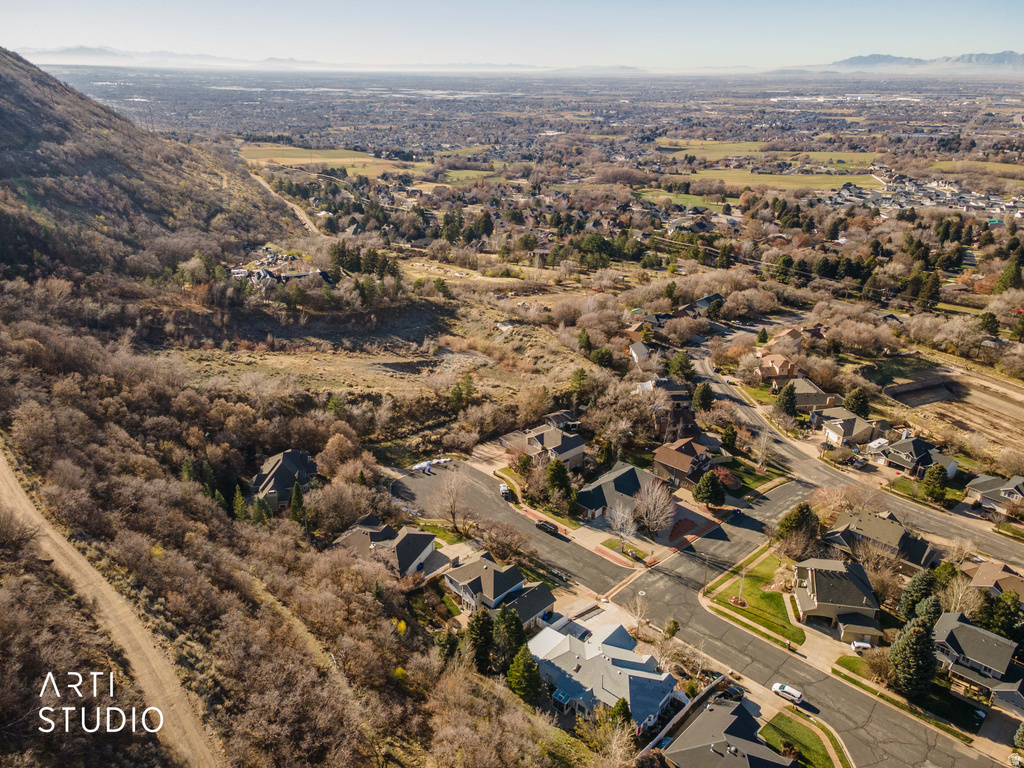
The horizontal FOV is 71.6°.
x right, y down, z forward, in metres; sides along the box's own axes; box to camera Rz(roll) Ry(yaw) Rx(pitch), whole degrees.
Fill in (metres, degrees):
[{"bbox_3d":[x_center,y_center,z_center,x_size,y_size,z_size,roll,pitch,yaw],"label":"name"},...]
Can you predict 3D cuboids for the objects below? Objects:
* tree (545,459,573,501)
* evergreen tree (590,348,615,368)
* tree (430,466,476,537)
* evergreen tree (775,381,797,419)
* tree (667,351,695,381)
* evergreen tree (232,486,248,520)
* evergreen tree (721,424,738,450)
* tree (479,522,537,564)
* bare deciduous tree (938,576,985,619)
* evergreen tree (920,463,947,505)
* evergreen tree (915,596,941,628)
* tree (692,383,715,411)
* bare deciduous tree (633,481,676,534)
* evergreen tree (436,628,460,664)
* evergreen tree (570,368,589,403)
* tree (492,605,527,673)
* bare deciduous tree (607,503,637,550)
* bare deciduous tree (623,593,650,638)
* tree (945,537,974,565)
[{"bbox_3d":[11.620,23.420,174.410,6.420,11.020,6.420,0,24,0],"label":"tree"},{"bbox_3d":[37.450,-10.532,292.563,9.683,6.769,9.683,0,24,0],"label":"evergreen tree"},{"bbox_3d":[-13.416,27.381,164.962,10.455,17.302,10.455,0,24,0],"label":"tree"},{"bbox_3d":[93.305,5.125,239.763,7.598,12.365,7.598,0,24,0],"label":"evergreen tree"},{"bbox_3d":[66.373,-7.077,277.387,10.939,11.226,10.939,0,24,0],"label":"tree"},{"bbox_3d":[-64.004,28.225,166.681,3.404,10.060,3.404,0,24,0],"label":"evergreen tree"},{"bbox_3d":[61.260,14.870,199.070,3.980,7.170,3.980,0,24,0],"label":"evergreen tree"},{"bbox_3d":[-1.300,34.270,153.510,11.600,7.200,10.000,0,24,0],"label":"tree"},{"bbox_3d":[87.660,42.282,138.305,8.571,10.840,8.571,0,24,0],"label":"bare deciduous tree"},{"bbox_3d":[110.600,25.720,185.000,6.000,10.860,6.000,0,24,0],"label":"evergreen tree"},{"bbox_3d":[82.620,45.010,139.870,4.810,8.840,4.810,0,24,0],"label":"evergreen tree"},{"bbox_3d":[59.740,4.250,220.540,6.130,9.860,6.130,0,24,0],"label":"tree"},{"bbox_3d":[32.220,28.140,160.700,10.020,13.440,10.020,0,24,0],"label":"bare deciduous tree"},{"bbox_3d":[-11.500,46.330,126.130,4.270,6.850,4.270,0,24,0],"label":"evergreen tree"},{"bbox_3d":[21.280,0.530,222.870,5.670,11.610,5.670,0,24,0],"label":"evergreen tree"},{"bbox_3d":[-0.350,43.870,124.140,6.200,13.860,6.200,0,24,0],"label":"tree"},{"bbox_3d":[24.626,32.184,158.004,6.454,12.539,6.454,0,24,0],"label":"bare deciduous tree"},{"bbox_3d":[23.010,42.810,131.050,4.710,9.310,4.710,0,24,0],"label":"bare deciduous tree"},{"bbox_3d":[100.720,38.160,159.940,6.040,6.800,6.040,0,24,0],"label":"tree"}]

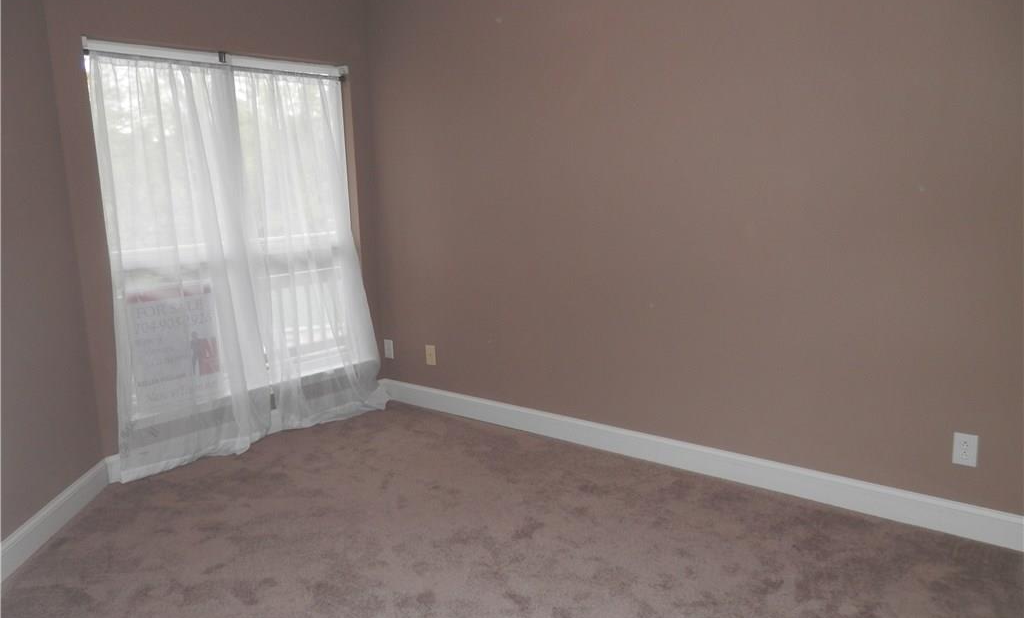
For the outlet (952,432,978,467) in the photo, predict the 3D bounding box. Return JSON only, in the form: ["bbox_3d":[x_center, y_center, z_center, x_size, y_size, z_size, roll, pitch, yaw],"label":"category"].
[{"bbox_3d":[1.690,0.527,2.758,0.078,0.122,0.010,6,13,39],"label":"outlet"}]

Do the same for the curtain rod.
[{"bbox_3d":[-1.472,-1.301,3.905,0.050,0.075,1.465,6,13,39],"label":"curtain rod"}]

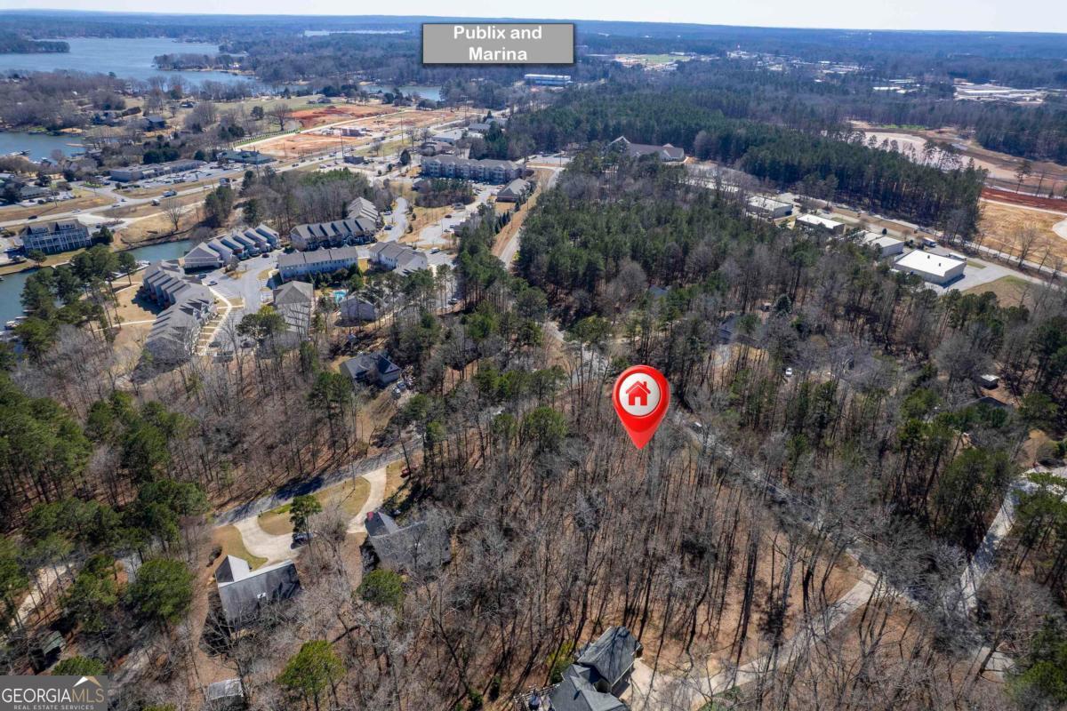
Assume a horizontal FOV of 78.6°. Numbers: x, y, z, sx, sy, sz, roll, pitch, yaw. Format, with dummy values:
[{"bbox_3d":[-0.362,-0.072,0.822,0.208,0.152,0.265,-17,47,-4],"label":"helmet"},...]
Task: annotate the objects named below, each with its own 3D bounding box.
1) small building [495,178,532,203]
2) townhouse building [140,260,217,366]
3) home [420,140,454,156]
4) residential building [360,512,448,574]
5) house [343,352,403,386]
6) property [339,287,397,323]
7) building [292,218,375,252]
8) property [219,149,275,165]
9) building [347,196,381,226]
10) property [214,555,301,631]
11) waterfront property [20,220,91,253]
[{"bbox_3d":[-13.252,-114.129,448.026,14.946,7.329,42.429,6,28,9],"label":"small building"},{"bbox_3d":[-148.606,-21.591,272.331,25.119,10.434,85.983,-13,30,-25],"label":"townhouse building"},{"bbox_3d":[-86.790,-187.330,587.060,24.000,9.000,25.000,17,31,27],"label":"home"},{"bbox_3d":[-30.900,43.380,157.870,16.000,8.500,14.500,-11,30,-22],"label":"residential building"},{"bbox_3d":[-59.160,3.530,238.430,17.500,8.000,13.000,-14,31,-27],"label":"house"},{"bbox_3d":[-73.570,-23.760,291.010,18.000,9.500,13.500,6,28,9],"label":"property"},{"bbox_3d":[-116.500,-72.200,381.000,44.000,11.000,15.500,-15,32,-29],"label":"building"},{"bbox_3d":[-234.926,-162.834,532.994,36.643,6.750,24.107,16,31,26],"label":"property"},{"bbox_3d":[-110.230,-94.570,424.440,16.000,11.000,38.000,-5,28,-12],"label":"building"},{"bbox_3d":[-57.145,47.502,135.432,14.274,8.017,15.838,-13,31,-26],"label":"property"},{"bbox_3d":[-245.471,-61.404,334.088,27.026,12.517,17.069,-18,33,-32],"label":"waterfront property"}]

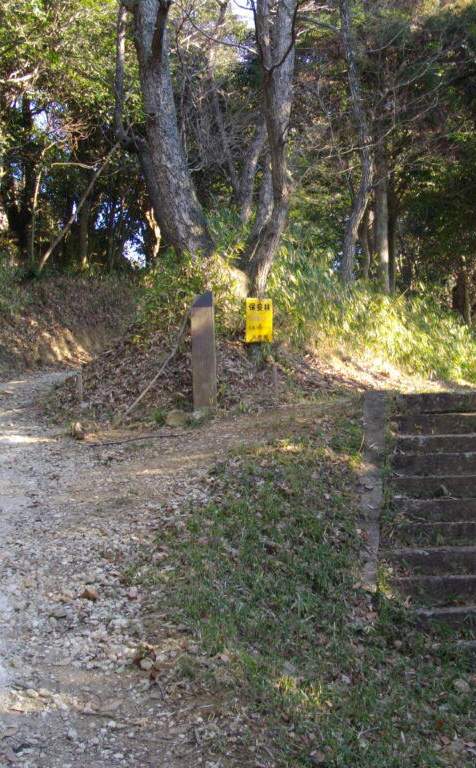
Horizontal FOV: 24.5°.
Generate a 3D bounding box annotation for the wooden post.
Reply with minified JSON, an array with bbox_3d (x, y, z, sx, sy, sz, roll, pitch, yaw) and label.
[{"bbox_3d":[-0.282,-0.278,9.080,0.170,0.970,0.165,-2,-2,6],"label":"wooden post"}]

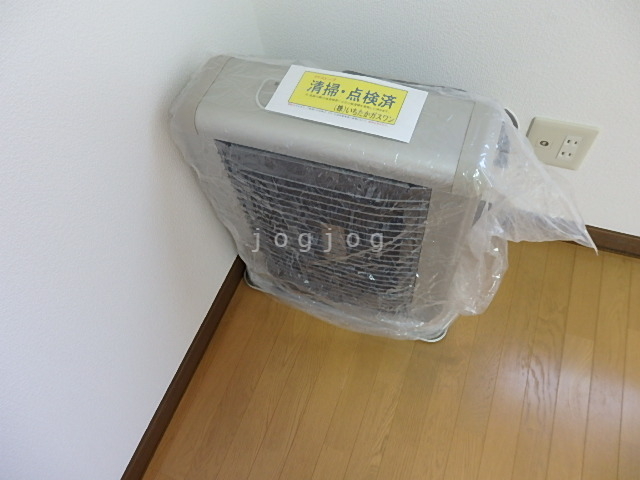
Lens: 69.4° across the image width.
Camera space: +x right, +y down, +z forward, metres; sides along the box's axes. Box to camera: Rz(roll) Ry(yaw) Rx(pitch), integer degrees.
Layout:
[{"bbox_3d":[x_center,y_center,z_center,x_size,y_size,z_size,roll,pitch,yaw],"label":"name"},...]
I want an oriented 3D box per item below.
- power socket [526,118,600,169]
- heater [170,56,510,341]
[{"bbox_3d":[0.472,-0.188,0.921,0.117,0.120,0.010,15,61,16],"label":"power socket"},{"bbox_3d":[0.044,-0.062,0.956,0.515,0.525,0.240,15,62,17],"label":"heater"}]

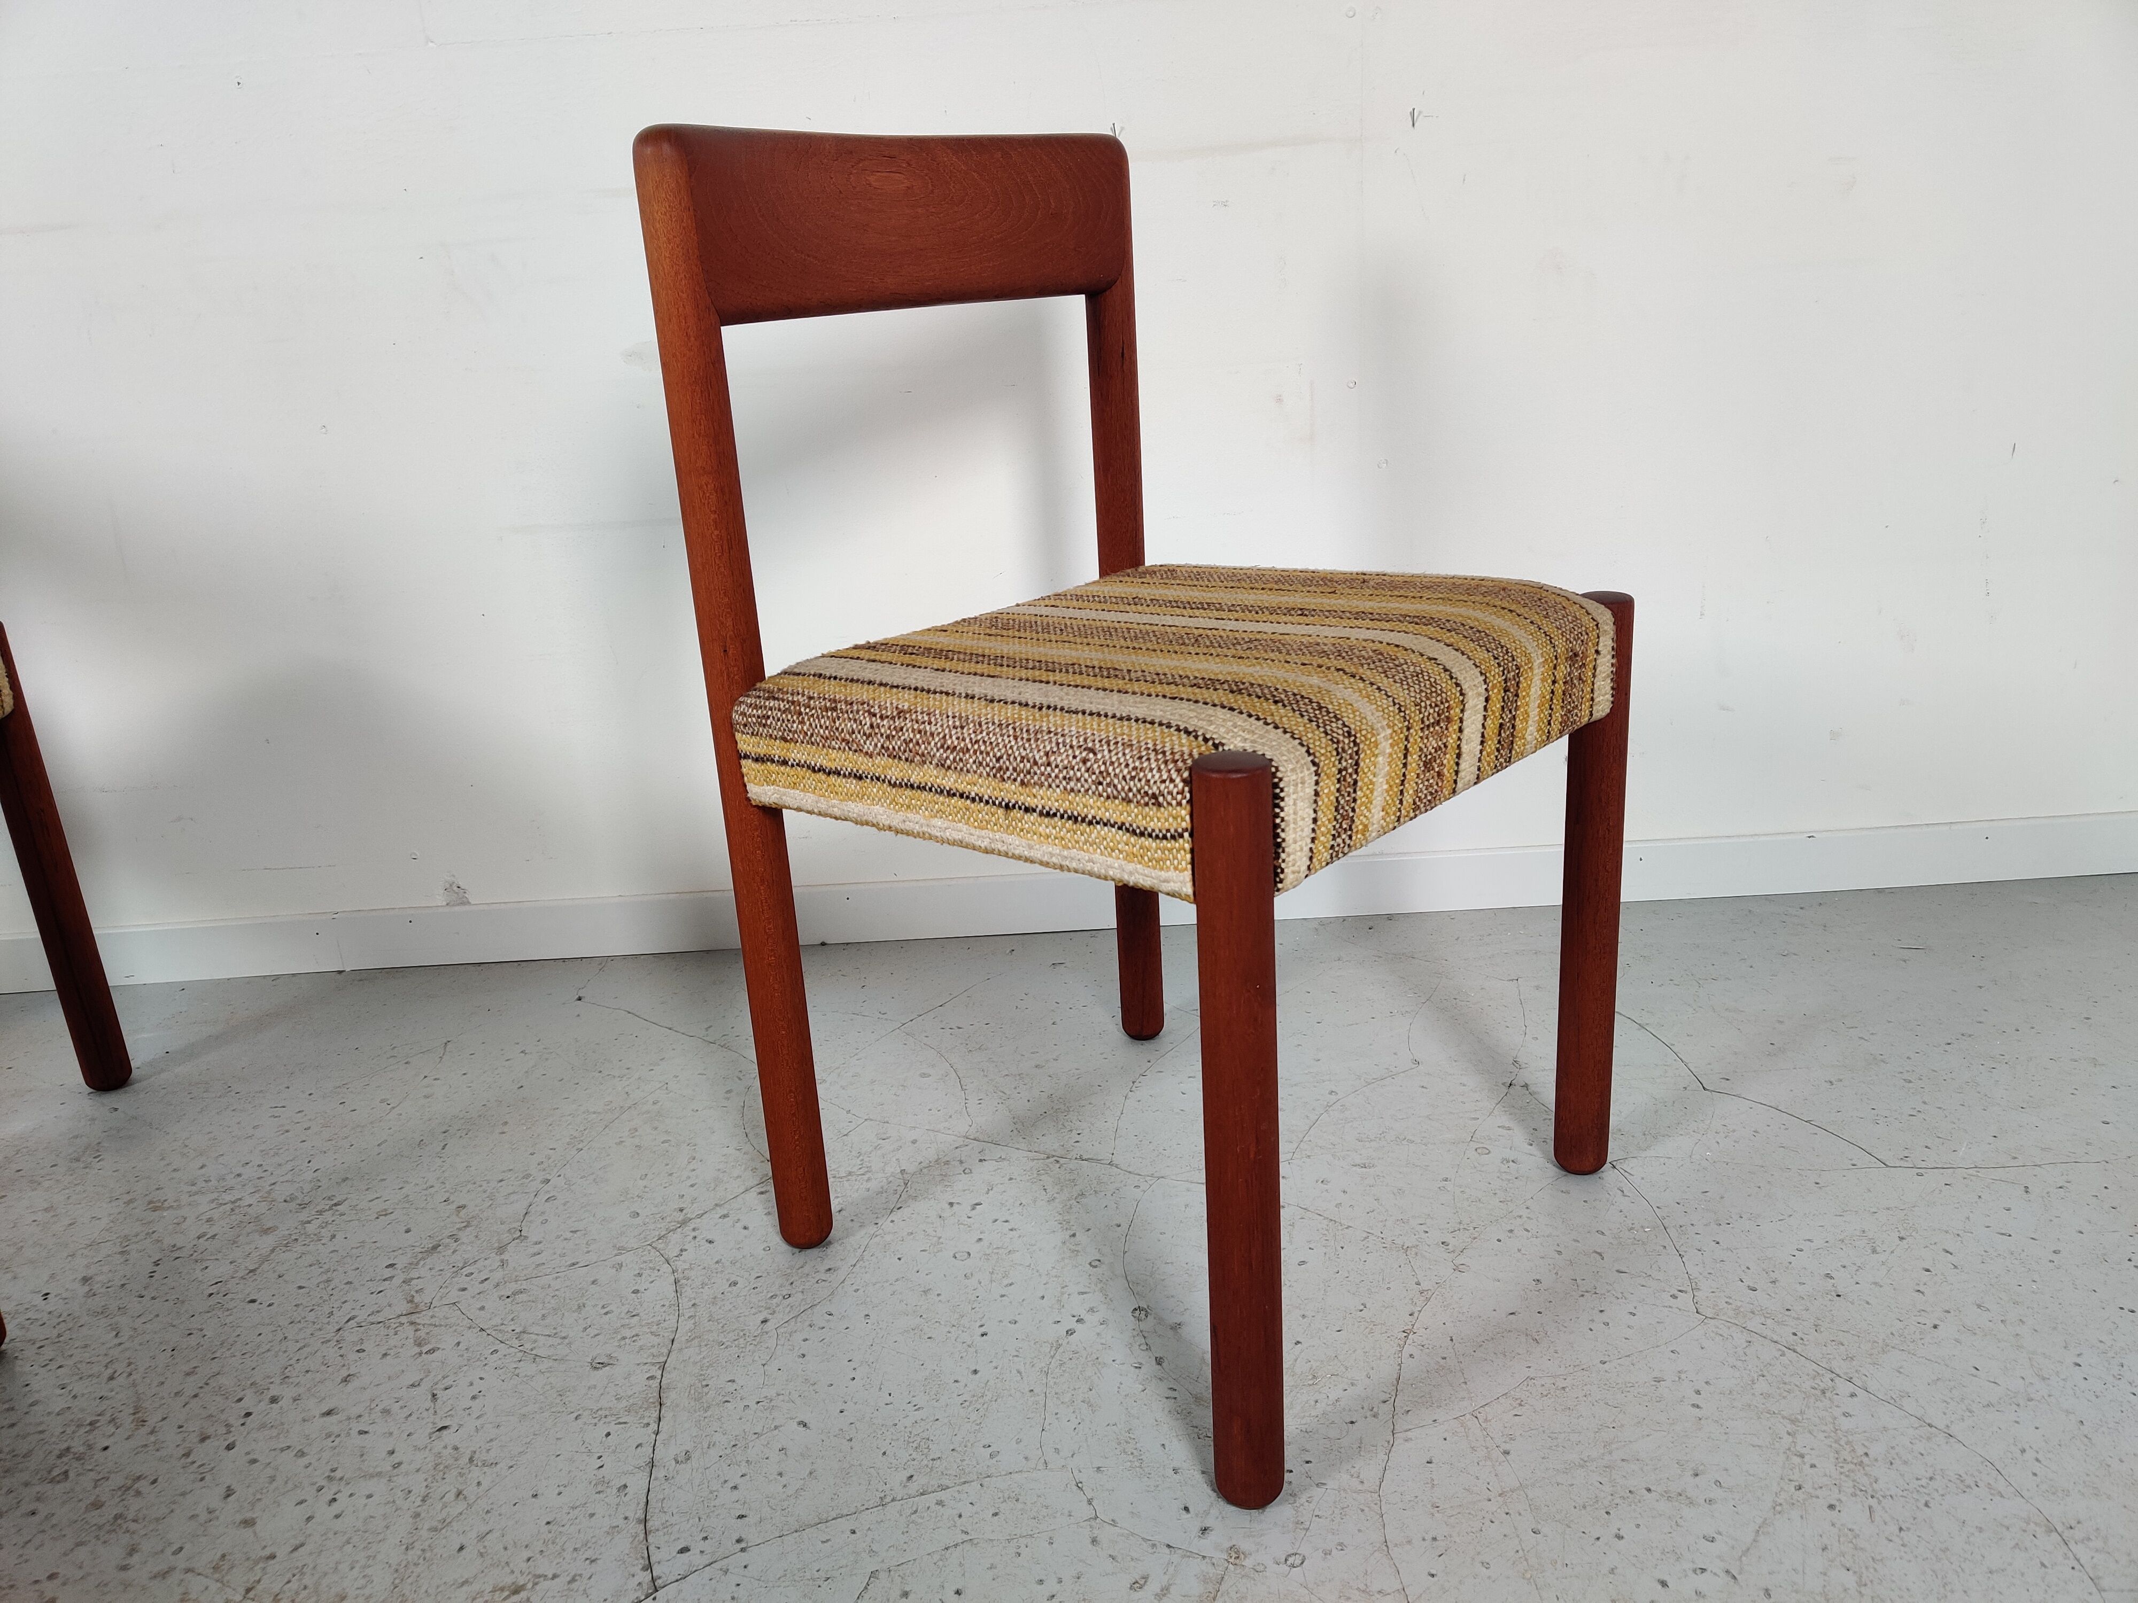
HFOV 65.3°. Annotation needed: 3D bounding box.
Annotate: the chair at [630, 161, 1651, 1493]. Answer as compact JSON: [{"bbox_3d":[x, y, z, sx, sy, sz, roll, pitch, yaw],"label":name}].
[{"bbox_3d":[0.065,-0.061,1.143,0.475,0.780,0.479,13,25,39],"label":"chair"}]

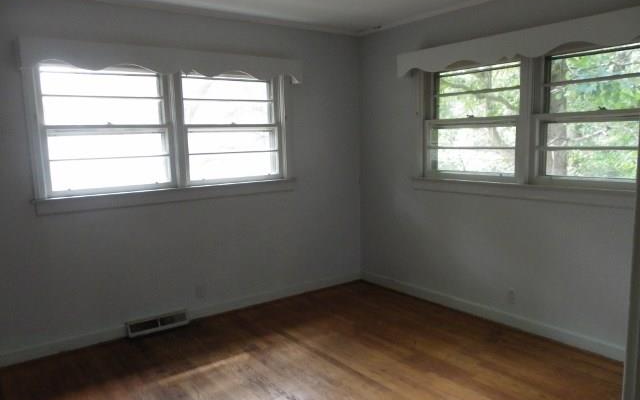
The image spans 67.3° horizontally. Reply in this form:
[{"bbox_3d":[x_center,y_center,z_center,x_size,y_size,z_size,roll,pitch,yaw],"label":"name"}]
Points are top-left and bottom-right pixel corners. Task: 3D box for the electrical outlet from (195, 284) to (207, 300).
[{"bbox_3d":[-0.963,0.751,3.890,0.075,0.120,0.012,-6,9,-36],"label":"electrical outlet"}]

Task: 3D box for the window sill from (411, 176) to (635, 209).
[{"bbox_3d":[1.409,-0.060,3.426,0.085,0.107,2.030,-6,9,-36],"label":"window sill"}]

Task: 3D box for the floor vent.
[{"bbox_3d":[-1.226,0.942,3.693,0.460,0.118,0.055,-6,9,-36],"label":"floor vent"}]

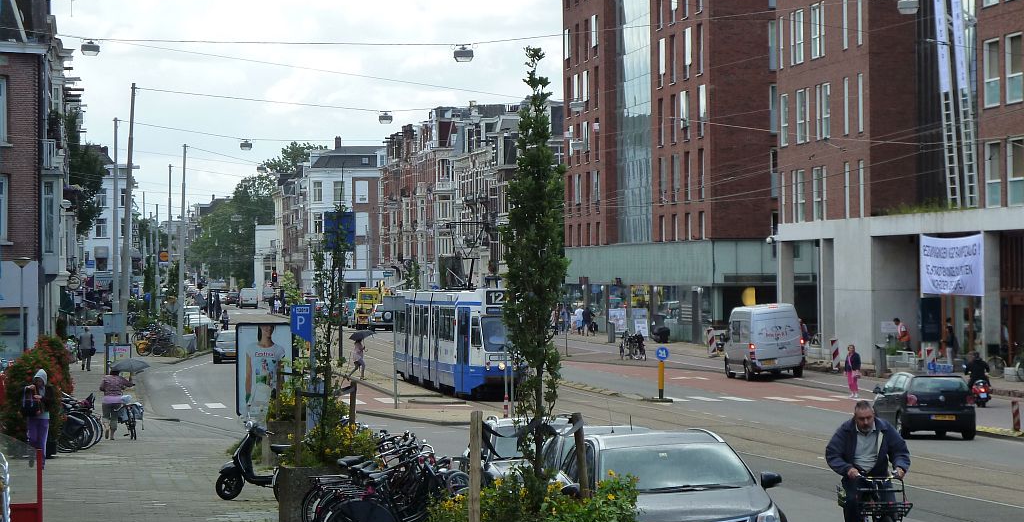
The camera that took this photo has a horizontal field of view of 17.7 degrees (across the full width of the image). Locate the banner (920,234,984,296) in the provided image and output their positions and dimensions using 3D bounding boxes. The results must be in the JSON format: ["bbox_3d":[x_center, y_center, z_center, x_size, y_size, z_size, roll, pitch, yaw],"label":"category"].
[{"bbox_3d":[15.852,0.140,117.900,0.100,2.150,8.700,0,0,-7],"label":"banner"}]

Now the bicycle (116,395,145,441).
[{"bbox_3d":[-8.460,3.400,72.800,0.600,1.060,1.750,0,0,-7],"label":"bicycle"}]

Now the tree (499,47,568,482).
[{"bbox_3d":[0.155,0.160,23.700,0.520,3.420,0.520,0,0,-7],"label":"tree"}]

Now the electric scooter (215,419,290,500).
[{"bbox_3d":[-3.522,2.956,48.700,1.760,1.170,0.700,-1,0,-7],"label":"electric scooter"}]

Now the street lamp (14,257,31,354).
[{"bbox_3d":[-15.348,2.032,103.000,0.560,4.280,0.560,0,0,0],"label":"street lamp"}]

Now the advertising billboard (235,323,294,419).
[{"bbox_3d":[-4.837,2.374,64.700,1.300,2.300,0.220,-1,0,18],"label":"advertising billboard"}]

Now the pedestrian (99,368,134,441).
[{"bbox_3d":[-8.841,3.192,73.400,0.700,1.650,0.500,-1,0,-7],"label":"pedestrian"}]

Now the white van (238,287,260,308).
[{"bbox_3d":[-26.941,3.808,337.000,1.850,2.050,4.600,0,0,-5],"label":"white van"}]

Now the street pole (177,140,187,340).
[{"bbox_3d":[-15.903,-0.605,158.000,0.300,9.950,0.300,1,0,0],"label":"street pole"}]

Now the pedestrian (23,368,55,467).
[{"bbox_3d":[-8.104,2.708,56.200,0.580,1.710,0.500,0,0,9],"label":"pedestrian"}]

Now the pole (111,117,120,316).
[{"bbox_3d":[-16.277,-0.687,135.000,0.280,10.400,0.280,0,0,-7],"label":"pole"}]

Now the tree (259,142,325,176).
[{"bbox_3d":[-22.521,-3.300,340.000,10.000,18.000,10.000,0,0,-7],"label":"tree"}]

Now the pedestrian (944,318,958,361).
[{"bbox_3d":[15.380,2.890,115.000,0.500,1.750,0.520,-1,0,3],"label":"pedestrian"}]

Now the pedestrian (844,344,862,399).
[{"bbox_3d":[10.535,3.409,101.300,0.550,1.630,0.420,-1,0,34],"label":"pedestrian"}]

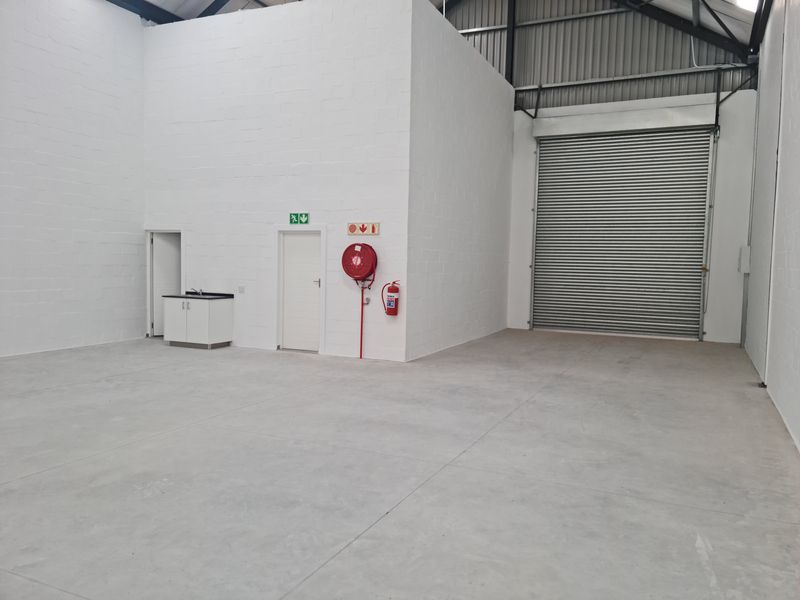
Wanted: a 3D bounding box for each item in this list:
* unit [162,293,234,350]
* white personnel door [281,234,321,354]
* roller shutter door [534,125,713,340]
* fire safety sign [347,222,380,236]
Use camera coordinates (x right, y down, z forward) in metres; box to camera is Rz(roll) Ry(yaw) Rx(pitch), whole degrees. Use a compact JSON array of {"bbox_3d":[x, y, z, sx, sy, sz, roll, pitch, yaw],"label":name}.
[{"bbox_3d":[-3.588,0.357,11.100,1.135,0.920,0.580,3,4,25],"label":"unit"},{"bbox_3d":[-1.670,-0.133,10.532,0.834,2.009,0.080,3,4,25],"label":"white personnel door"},{"bbox_3d":[4.725,-1.422,13.651,3.604,4.431,0.120,3,4,25],"label":"roller shutter door"},{"bbox_3d":[-0.573,-1.118,9.887,0.570,0.190,0.012,3,4,25],"label":"fire safety sign"}]

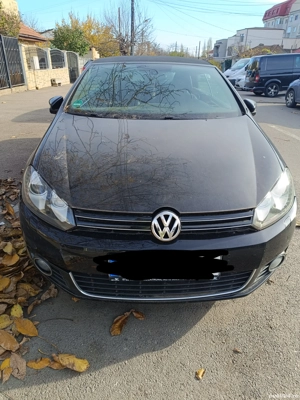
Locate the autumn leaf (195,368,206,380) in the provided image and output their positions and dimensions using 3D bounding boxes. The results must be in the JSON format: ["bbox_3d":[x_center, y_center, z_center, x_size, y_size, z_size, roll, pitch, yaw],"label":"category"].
[{"bbox_3d":[0.243,0.828,1.327,0.033,0.025,0.055,23,34,39],"label":"autumn leaf"}]

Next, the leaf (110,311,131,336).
[{"bbox_3d":[-0.171,0.695,1.586,0.066,0.035,0.177,9,27,18],"label":"leaf"}]

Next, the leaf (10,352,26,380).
[{"bbox_3d":[-0.625,0.781,1.314,0.068,0.020,0.162,-9,27,-20],"label":"leaf"}]

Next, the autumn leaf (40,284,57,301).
[{"bbox_3d":[-0.636,0.577,1.738,0.105,0.030,0.107,-15,30,-31],"label":"autumn leaf"}]

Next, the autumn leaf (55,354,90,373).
[{"bbox_3d":[-0.371,0.774,1.323,0.168,0.030,0.064,8,26,14],"label":"autumn leaf"}]

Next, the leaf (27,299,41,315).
[{"bbox_3d":[-0.704,0.639,1.668,0.046,0.035,0.110,10,27,19],"label":"leaf"}]

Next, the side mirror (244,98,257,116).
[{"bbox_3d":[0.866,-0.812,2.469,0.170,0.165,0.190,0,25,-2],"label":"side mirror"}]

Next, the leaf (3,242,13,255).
[{"bbox_3d":[-1.094,0.376,2.143,0.068,0.030,0.147,-19,32,-36],"label":"leaf"}]

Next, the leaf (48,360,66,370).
[{"bbox_3d":[-0.440,0.786,1.312,0.080,0.020,0.038,15,28,26],"label":"leaf"}]

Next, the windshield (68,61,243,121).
[{"bbox_3d":[0.044,-0.932,2.332,1.440,0.150,0.790,0,57,-2],"label":"windshield"}]

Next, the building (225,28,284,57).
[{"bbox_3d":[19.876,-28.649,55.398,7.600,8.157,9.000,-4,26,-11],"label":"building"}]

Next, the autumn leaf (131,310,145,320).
[{"bbox_3d":[-0.070,0.678,1.636,0.096,0.030,0.045,20,32,36],"label":"autumn leaf"}]

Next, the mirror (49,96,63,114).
[{"bbox_3d":[-0.859,-0.911,2.686,0.180,0.160,0.130,1,25,-1],"label":"mirror"}]

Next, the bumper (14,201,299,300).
[{"bbox_3d":[0.070,0.258,1.531,1.740,0.440,0.500,1,25,-1],"label":"bumper"}]

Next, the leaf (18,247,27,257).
[{"bbox_3d":[-0.953,0.387,2.070,0.053,0.025,0.097,-10,27,-22],"label":"leaf"}]

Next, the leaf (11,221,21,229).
[{"bbox_3d":[-1.184,0.216,2.447,0.068,0.025,0.139,-9,27,-21],"label":"leaf"}]

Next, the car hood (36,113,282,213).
[{"bbox_3d":[0.063,-0.300,1.715,1.450,0.190,1.040,0,39,-2],"label":"car hood"}]

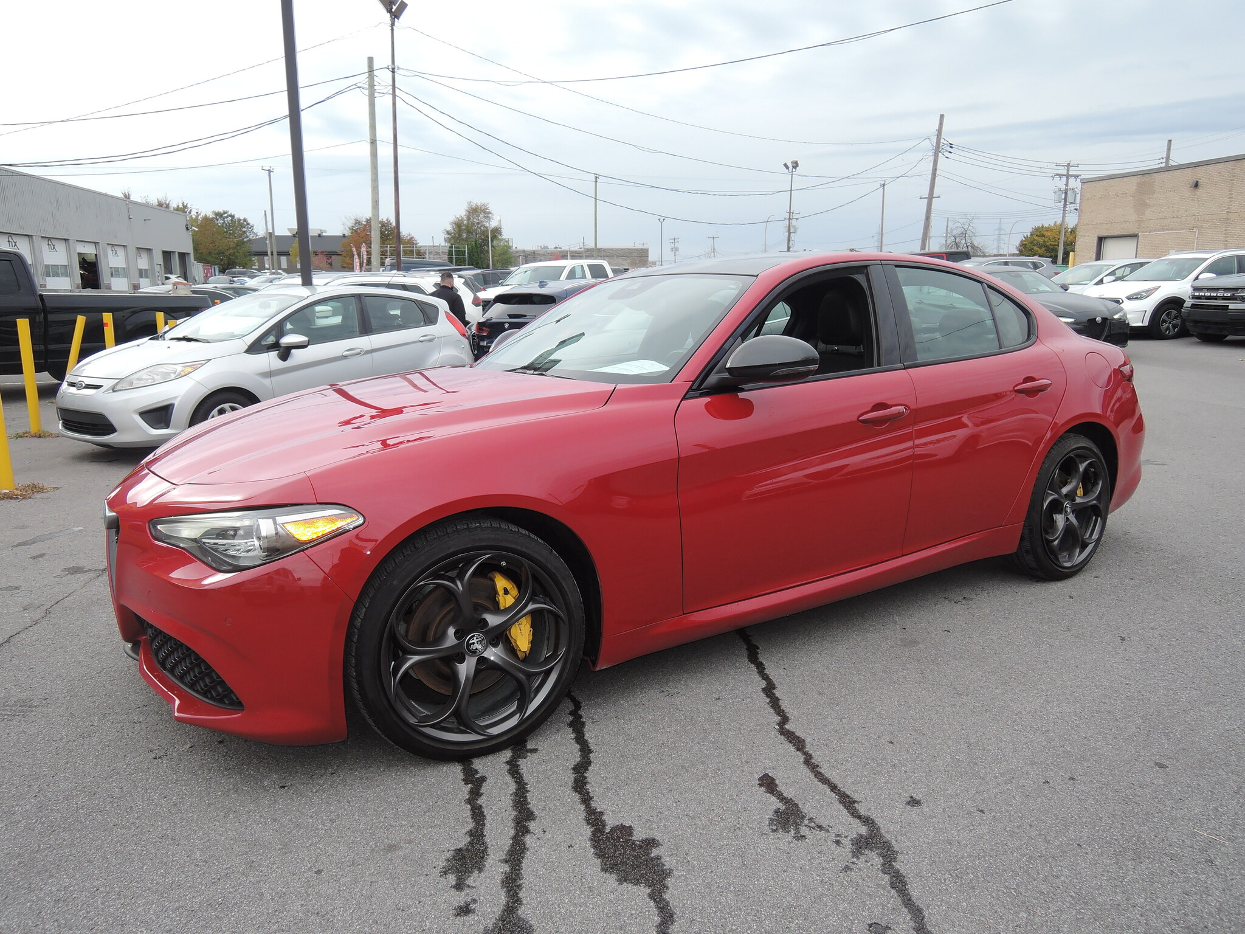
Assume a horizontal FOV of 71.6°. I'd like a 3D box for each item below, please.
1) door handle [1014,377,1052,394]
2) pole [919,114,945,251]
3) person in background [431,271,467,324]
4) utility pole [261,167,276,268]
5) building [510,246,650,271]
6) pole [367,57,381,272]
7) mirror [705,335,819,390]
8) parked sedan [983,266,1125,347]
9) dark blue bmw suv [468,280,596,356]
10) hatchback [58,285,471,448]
[{"bbox_3d":[1.651,-0.326,3.486,0.235,0.050,0.050,-3,10,-33],"label":"door handle"},{"bbox_3d":[15.876,-12.837,45.025,1.000,10.520,0.320,11,12,30],"label":"pole"},{"bbox_3d":[-2.415,-1.842,12.168,0.540,1.770,0.330,5,12,25],"label":"person in background"},{"bbox_3d":[-28.558,-18.304,70.882,0.300,12.020,1.800,2,11,11],"label":"utility pole"},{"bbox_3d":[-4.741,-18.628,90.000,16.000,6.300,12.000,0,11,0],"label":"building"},{"bbox_3d":[-9.305,-10.057,32.449,0.300,9.990,0.300,2,11,0],"label":"pole"},{"bbox_3d":[0.447,-0.334,2.686,0.200,0.165,0.245,-7,13,-33],"label":"mirror"},{"bbox_3d":[6.360,-2.720,14.900,1.870,1.436,4.640,-3,11,-17],"label":"parked sedan"},{"bbox_3d":[-0.780,-2.600,16.400,1.920,1.720,4.800,5,12,26],"label":"dark blue bmw suv"},{"bbox_3d":[-3.364,-1.031,8.722,1.770,1.470,4.060,7,13,35],"label":"hatchback"}]

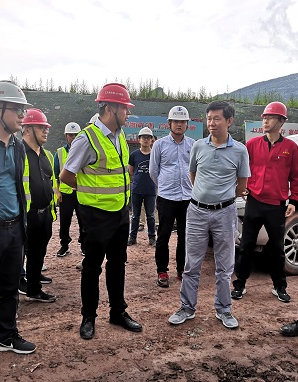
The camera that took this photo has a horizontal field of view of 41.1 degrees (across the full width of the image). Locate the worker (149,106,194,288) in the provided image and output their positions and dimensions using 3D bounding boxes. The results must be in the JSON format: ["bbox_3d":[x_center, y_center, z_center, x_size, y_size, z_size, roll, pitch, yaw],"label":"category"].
[{"bbox_3d":[0.270,0.037,4.100,0.540,1.785,0.380,1,5,-2],"label":"worker"}]

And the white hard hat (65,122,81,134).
[{"bbox_3d":[-1.010,-0.825,5.240,0.220,0.160,0.280,1,5,-10],"label":"white hard hat"}]

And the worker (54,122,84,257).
[{"bbox_3d":[-1.010,-0.034,5.330,0.520,1.750,0.380,1,5,-10],"label":"worker"}]

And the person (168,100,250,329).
[{"bbox_3d":[0.477,0.165,3.130,0.600,1.725,0.420,3,5,17],"label":"person"}]

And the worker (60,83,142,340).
[{"bbox_3d":[-0.325,0.131,2.900,0.460,1.800,0.550,6,7,44],"label":"worker"}]

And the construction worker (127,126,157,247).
[{"bbox_3d":[-0.075,-0.080,6.000,0.520,1.745,0.340,1,5,0],"label":"construction worker"}]

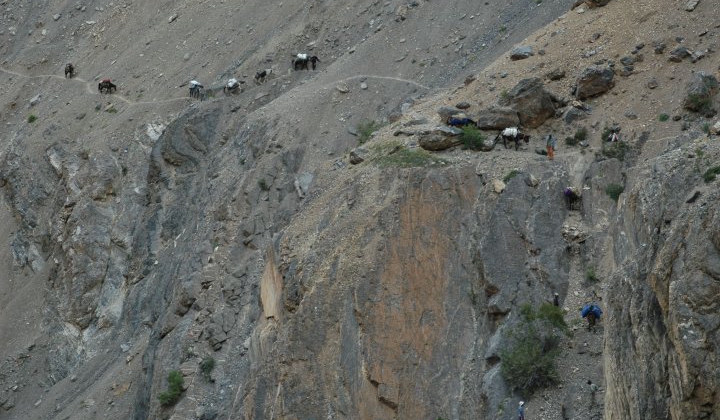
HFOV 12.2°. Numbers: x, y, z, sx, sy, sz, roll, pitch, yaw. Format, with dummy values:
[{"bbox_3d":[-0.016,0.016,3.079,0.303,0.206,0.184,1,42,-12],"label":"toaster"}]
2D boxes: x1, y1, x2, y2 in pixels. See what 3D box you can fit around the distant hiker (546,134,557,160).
[{"bbox_3d":[12.939,-4.203,227.000,0.600,1.680,0.400,0,0,9],"label":"distant hiker"}]

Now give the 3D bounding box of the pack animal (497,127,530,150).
[{"bbox_3d":[10.473,-4.797,227.000,2.050,1.550,0.850,0,0,18],"label":"pack animal"}]

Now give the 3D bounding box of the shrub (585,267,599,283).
[{"bbox_3d":[15.021,4.185,218.000,0.850,1.000,0.800,0,0,0],"label":"shrub"}]

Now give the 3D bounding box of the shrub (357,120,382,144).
[{"bbox_3d":[0.673,-5.490,238.000,1.800,1.700,1.600,0,0,0],"label":"shrub"}]

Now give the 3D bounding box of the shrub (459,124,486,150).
[{"bbox_3d":[7.669,-4.899,227.000,1.850,1.750,1.700,0,0,0],"label":"shrub"}]

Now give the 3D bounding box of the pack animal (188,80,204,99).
[{"bbox_3d":[-15.475,-11.358,318.000,1.700,1.700,0.850,0,0,30],"label":"pack animal"}]

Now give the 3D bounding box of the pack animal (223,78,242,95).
[{"bbox_3d":[-12.220,-11.789,322.000,1.850,1.550,0.800,0,0,0],"label":"pack animal"}]

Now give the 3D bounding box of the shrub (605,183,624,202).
[{"bbox_3d":[17.120,-1.177,226.000,1.300,1.300,1.200,0,0,0],"label":"shrub"}]

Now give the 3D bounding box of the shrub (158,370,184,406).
[{"bbox_3d":[-15.429,14.611,275.000,2.100,2.800,2.000,0,0,0],"label":"shrub"}]

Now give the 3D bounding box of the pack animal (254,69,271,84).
[{"bbox_3d":[-9.470,-12.984,328.000,1.700,1.500,0.750,0,0,0],"label":"pack animal"}]

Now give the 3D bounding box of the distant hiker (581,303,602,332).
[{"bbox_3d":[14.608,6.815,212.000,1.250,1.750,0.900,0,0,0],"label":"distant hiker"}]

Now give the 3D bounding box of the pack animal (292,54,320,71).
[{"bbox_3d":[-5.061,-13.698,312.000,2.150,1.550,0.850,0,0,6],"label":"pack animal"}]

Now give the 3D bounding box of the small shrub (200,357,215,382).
[{"bbox_3d":[-12.256,12.818,270.000,1.100,1.900,1.100,0,0,0],"label":"small shrub"}]

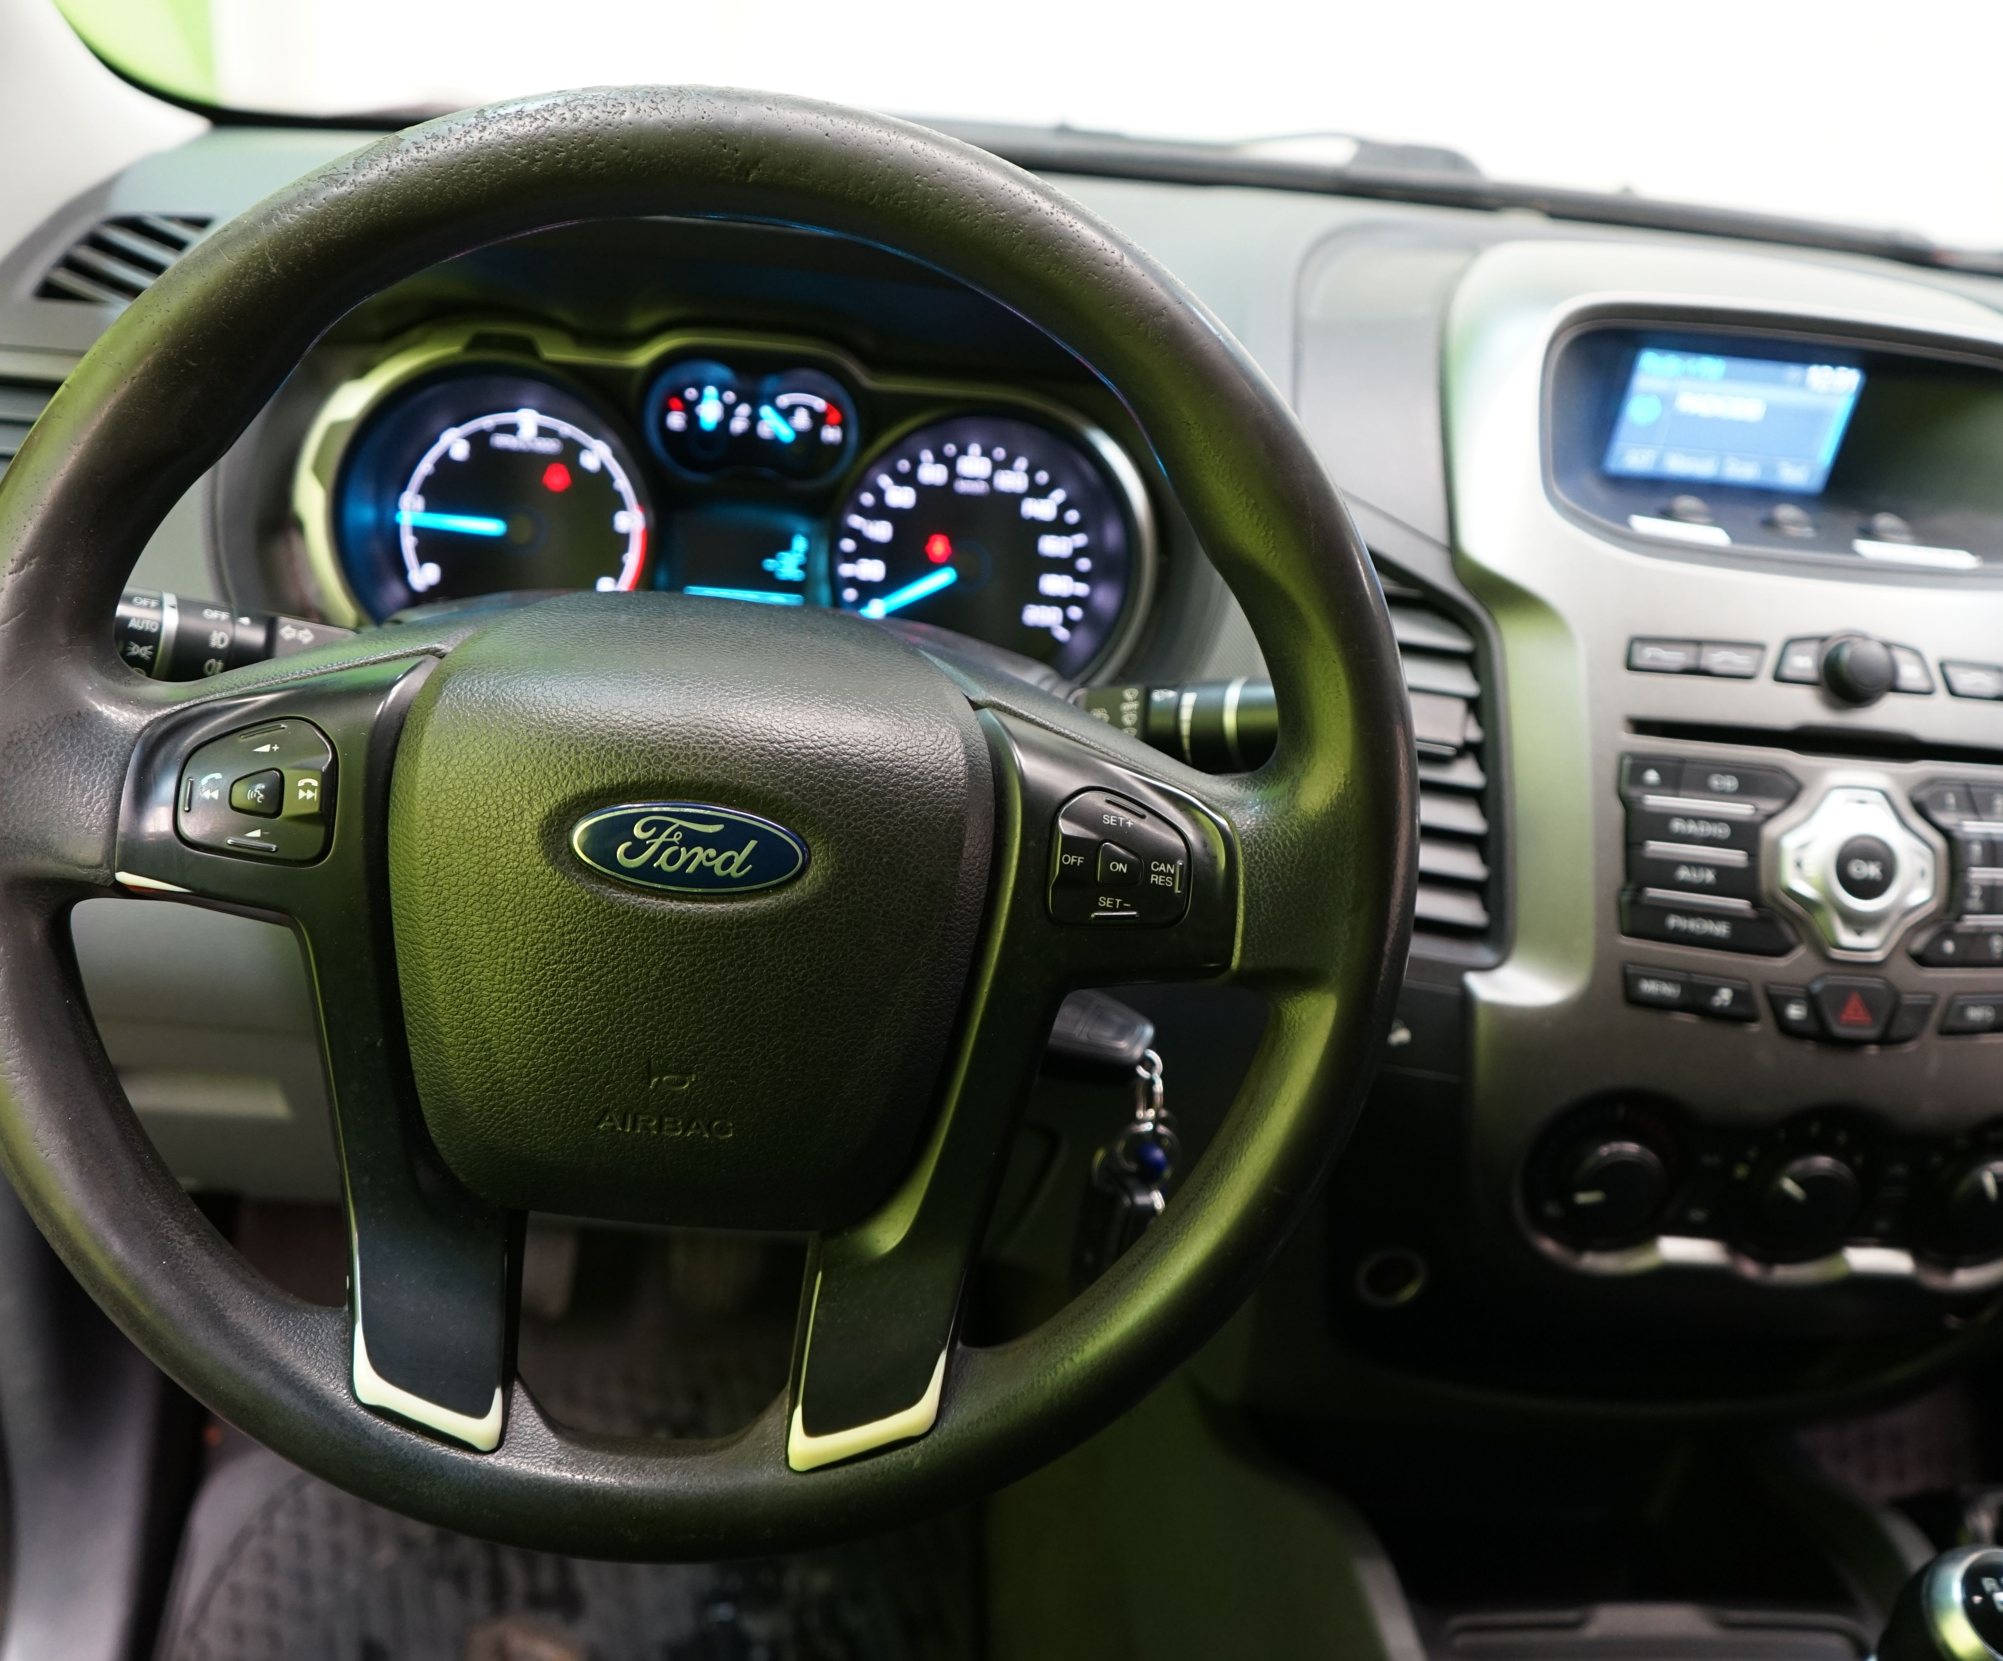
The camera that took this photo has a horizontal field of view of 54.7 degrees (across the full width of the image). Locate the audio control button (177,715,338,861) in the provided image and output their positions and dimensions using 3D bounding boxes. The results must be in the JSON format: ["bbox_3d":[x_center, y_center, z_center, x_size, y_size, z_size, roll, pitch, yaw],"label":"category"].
[{"bbox_3d":[-0.195,-0.010,0.508,0.040,0.037,0.013,4,1,-7],"label":"audio control button"}]

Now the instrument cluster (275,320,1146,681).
[{"bbox_3d":[-0.102,-0.114,0.740,0.322,0.145,0.070,4,-1,-7],"label":"instrument cluster"}]

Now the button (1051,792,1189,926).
[{"bbox_3d":[0.033,0.008,0.538,0.039,0.037,0.013,4,1,-7],"label":"button"}]

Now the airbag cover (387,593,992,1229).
[{"bbox_3d":[-0.081,0.021,0.518,0.154,0.165,0.055,4,1,-7],"label":"airbag cover"}]

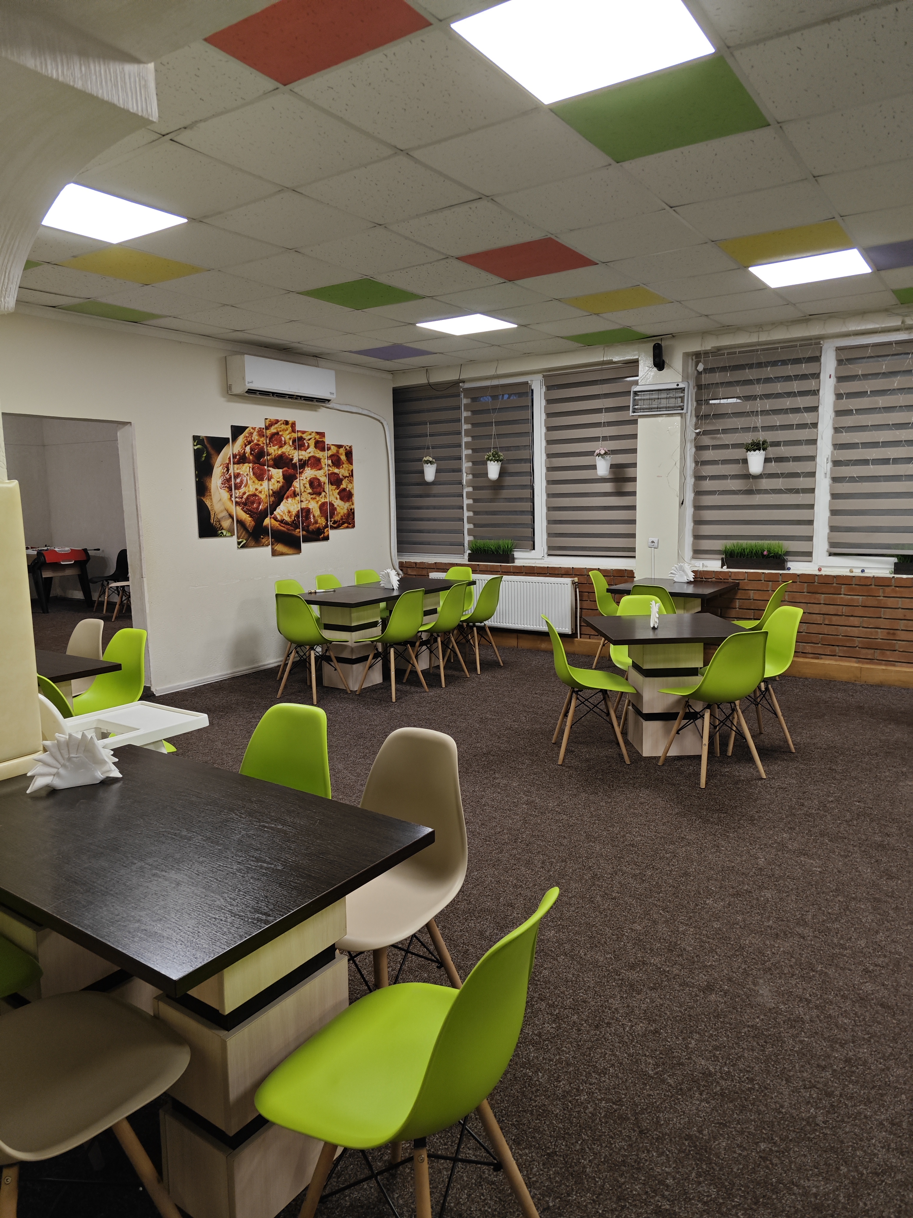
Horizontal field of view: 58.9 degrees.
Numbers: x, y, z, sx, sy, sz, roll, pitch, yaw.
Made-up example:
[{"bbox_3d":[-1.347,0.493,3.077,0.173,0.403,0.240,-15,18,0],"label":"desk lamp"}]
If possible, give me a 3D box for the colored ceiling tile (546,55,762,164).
[{"bbox_3d":[0.711,-1.689,2.764,0.585,0.018,0.585,4,10,34],"label":"colored ceiling tile"}]

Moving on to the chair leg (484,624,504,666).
[{"bbox_3d":[0.330,0.320,7.084,0.030,0.398,0.030,-16,11,39],"label":"chair leg"}]

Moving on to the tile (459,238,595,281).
[{"bbox_3d":[0.396,-1.911,4.399,0.590,0.020,0.590,4,10,34],"label":"tile"}]

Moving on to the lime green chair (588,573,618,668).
[{"bbox_3d":[1.419,0.092,7.013,0.510,0.805,0.455,3,9,29],"label":"lime green chair"}]

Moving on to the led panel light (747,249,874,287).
[{"bbox_3d":[2.063,-1.984,4.706,0.590,0.020,0.590,4,10,34],"label":"led panel light"}]

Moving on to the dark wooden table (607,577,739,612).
[{"bbox_3d":[1.720,0.180,6.443,0.800,0.730,0.820,4,10,34],"label":"dark wooden table"}]

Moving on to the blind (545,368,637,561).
[{"bbox_3d":[1.208,-1.311,7.320,0.930,1.680,0.060,4,10,34],"label":"blind"}]

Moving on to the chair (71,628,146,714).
[{"bbox_3d":[-1.822,0.537,4.123,0.455,0.805,0.510,4,9,34],"label":"chair"}]

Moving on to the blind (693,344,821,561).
[{"bbox_3d":[2.369,-1.223,6.479,0.940,1.667,0.060,4,9,34],"label":"blind"}]

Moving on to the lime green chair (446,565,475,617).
[{"bbox_3d":[-0.069,0.027,7.573,0.450,0.805,0.520,3,9,27],"label":"lime green chair"}]

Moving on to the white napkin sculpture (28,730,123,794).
[{"bbox_3d":[-1.045,0.407,2.205,0.230,0.140,0.075,-5,9,-28],"label":"white napkin sculpture"}]

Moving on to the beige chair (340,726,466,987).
[{"bbox_3d":[-0.223,0.771,2.149,0.460,0.800,0.500,4,10,34],"label":"beige chair"}]

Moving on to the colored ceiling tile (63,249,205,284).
[{"bbox_3d":[-1.767,-1.875,4.428,0.590,0.020,0.590,4,10,34],"label":"colored ceiling tile"}]

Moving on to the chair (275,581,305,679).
[{"bbox_3d":[-1.248,0.172,6.753,0.510,0.805,0.455,5,9,36],"label":"chair"}]

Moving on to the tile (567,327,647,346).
[{"bbox_3d":[1.232,-2.235,6.645,0.580,0.018,0.480,4,10,34],"label":"tile"}]

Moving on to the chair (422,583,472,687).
[{"bbox_3d":[-0.159,0.176,6.525,0.520,0.805,0.450,5,10,36],"label":"chair"}]

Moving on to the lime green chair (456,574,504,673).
[{"bbox_3d":[0.144,0.108,6.921,0.515,0.800,0.455,4,10,34],"label":"lime green chair"}]

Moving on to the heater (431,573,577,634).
[{"bbox_3d":[0.426,-0.075,7.886,1.600,0.500,0.110,4,9,34],"label":"heater"}]

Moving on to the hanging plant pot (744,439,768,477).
[{"bbox_3d":[2.337,-1.178,6.295,0.187,0.285,0.187,4,10,34],"label":"hanging plant pot"}]

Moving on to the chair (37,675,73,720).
[{"bbox_3d":[-1.550,0.622,3.567,0.455,0.800,0.515,7,11,43],"label":"chair"}]

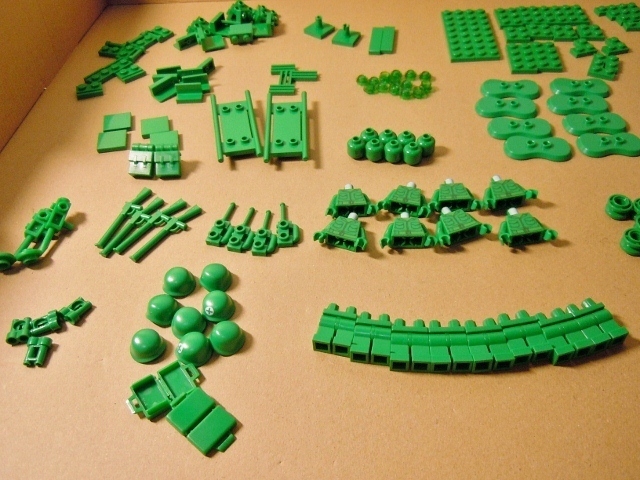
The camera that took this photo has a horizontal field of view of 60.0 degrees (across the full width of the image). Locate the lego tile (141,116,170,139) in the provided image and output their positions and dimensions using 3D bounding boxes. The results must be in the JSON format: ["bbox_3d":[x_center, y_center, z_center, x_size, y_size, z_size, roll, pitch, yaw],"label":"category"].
[{"bbox_3d":[-0.099,-0.068,0.334,0.016,0.003,0.016,-11,49,-7],"label":"lego tile"}]

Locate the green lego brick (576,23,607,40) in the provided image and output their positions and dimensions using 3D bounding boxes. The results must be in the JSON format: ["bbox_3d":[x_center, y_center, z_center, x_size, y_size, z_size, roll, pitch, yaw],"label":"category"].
[{"bbox_3d":[0.186,-0.143,0.382,0.016,0.005,0.016,1,49,6],"label":"green lego brick"}]

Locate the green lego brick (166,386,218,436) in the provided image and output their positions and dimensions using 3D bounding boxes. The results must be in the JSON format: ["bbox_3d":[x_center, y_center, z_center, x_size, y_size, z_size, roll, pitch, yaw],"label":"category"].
[{"bbox_3d":[-0.048,0.066,0.211,0.010,0.004,0.015,32,57,28],"label":"green lego brick"}]

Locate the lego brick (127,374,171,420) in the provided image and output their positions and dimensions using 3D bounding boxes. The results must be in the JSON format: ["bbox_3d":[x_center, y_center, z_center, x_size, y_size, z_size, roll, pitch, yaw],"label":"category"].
[{"bbox_3d":[-0.069,0.063,0.221,0.014,0.004,0.016,-31,54,-21],"label":"lego brick"}]

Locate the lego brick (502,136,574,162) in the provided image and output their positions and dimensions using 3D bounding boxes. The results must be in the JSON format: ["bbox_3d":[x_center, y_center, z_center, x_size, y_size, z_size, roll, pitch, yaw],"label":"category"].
[{"bbox_3d":[0.120,-0.051,0.305,0.035,0.005,0.017,3,49,7],"label":"lego brick"}]

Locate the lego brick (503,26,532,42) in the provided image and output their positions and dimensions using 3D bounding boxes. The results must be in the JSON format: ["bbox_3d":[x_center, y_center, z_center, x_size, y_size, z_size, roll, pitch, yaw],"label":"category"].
[{"bbox_3d":[0.136,-0.141,0.381,0.016,0.005,0.016,0,48,3],"label":"lego brick"}]

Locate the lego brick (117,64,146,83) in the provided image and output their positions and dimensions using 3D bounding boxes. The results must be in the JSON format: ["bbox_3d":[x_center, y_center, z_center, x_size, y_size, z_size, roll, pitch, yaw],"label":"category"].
[{"bbox_3d":[-0.127,-0.112,0.375,0.016,0.005,0.012,-33,54,-24],"label":"lego brick"}]

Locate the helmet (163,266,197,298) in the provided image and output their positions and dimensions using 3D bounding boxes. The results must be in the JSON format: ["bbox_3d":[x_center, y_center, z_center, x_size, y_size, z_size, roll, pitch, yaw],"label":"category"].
[{"bbox_3d":[-0.063,0.017,0.247,0.015,0.010,0.015,-2,48,2],"label":"helmet"}]

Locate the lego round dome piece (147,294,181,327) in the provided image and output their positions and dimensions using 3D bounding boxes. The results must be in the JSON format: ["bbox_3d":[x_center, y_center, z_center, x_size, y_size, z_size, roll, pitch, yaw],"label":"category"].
[{"bbox_3d":[-0.069,0.030,0.241,0.015,0.011,0.015,-2,48,2],"label":"lego round dome piece"}]

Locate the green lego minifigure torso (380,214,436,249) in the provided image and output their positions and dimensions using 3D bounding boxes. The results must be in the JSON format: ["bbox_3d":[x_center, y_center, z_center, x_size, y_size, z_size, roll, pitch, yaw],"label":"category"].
[{"bbox_3d":[0.043,-0.005,0.270,0.026,0.009,0.019,0,49,5],"label":"green lego minifigure torso"}]

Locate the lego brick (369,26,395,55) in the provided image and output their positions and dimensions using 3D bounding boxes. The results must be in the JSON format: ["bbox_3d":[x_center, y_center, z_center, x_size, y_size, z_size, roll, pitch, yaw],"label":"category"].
[{"bbox_3d":[0.044,-0.140,0.390,0.016,0.003,0.033,5,49,8],"label":"lego brick"}]

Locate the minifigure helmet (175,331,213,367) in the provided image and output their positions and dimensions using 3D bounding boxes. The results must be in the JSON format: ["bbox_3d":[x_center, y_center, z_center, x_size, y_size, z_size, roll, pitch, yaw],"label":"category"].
[{"bbox_3d":[-0.052,0.043,0.228,0.015,0.009,0.014,-2,48,2],"label":"minifigure helmet"}]

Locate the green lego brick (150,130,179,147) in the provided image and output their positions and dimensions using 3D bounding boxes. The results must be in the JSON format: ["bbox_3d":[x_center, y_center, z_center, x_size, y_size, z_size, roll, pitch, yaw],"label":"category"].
[{"bbox_3d":[-0.091,-0.057,0.325,0.016,0.003,0.016,-8,49,-3],"label":"green lego brick"}]

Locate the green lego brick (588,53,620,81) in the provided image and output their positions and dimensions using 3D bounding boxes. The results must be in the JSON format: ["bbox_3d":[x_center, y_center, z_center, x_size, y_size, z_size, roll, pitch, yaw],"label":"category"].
[{"bbox_3d":[0.179,-0.109,0.350,0.016,0.005,0.024,19,52,19],"label":"green lego brick"}]

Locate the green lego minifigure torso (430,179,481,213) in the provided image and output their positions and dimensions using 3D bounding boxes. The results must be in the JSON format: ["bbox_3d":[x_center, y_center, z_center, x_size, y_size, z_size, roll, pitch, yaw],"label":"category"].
[{"bbox_3d":[0.068,-0.023,0.282,0.026,0.008,0.018,-3,49,1],"label":"green lego minifigure torso"}]

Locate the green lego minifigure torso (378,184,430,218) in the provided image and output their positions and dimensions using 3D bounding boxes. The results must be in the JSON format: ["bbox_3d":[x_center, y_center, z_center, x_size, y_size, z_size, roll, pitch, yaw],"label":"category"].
[{"bbox_3d":[0.044,-0.021,0.279,0.025,0.010,0.021,11,50,13],"label":"green lego minifigure torso"}]

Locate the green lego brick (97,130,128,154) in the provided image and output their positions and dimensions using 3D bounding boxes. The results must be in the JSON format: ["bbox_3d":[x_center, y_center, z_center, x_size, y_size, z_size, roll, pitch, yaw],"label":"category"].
[{"bbox_3d":[-0.124,-0.059,0.333,0.016,0.003,0.016,-10,49,-5],"label":"green lego brick"}]

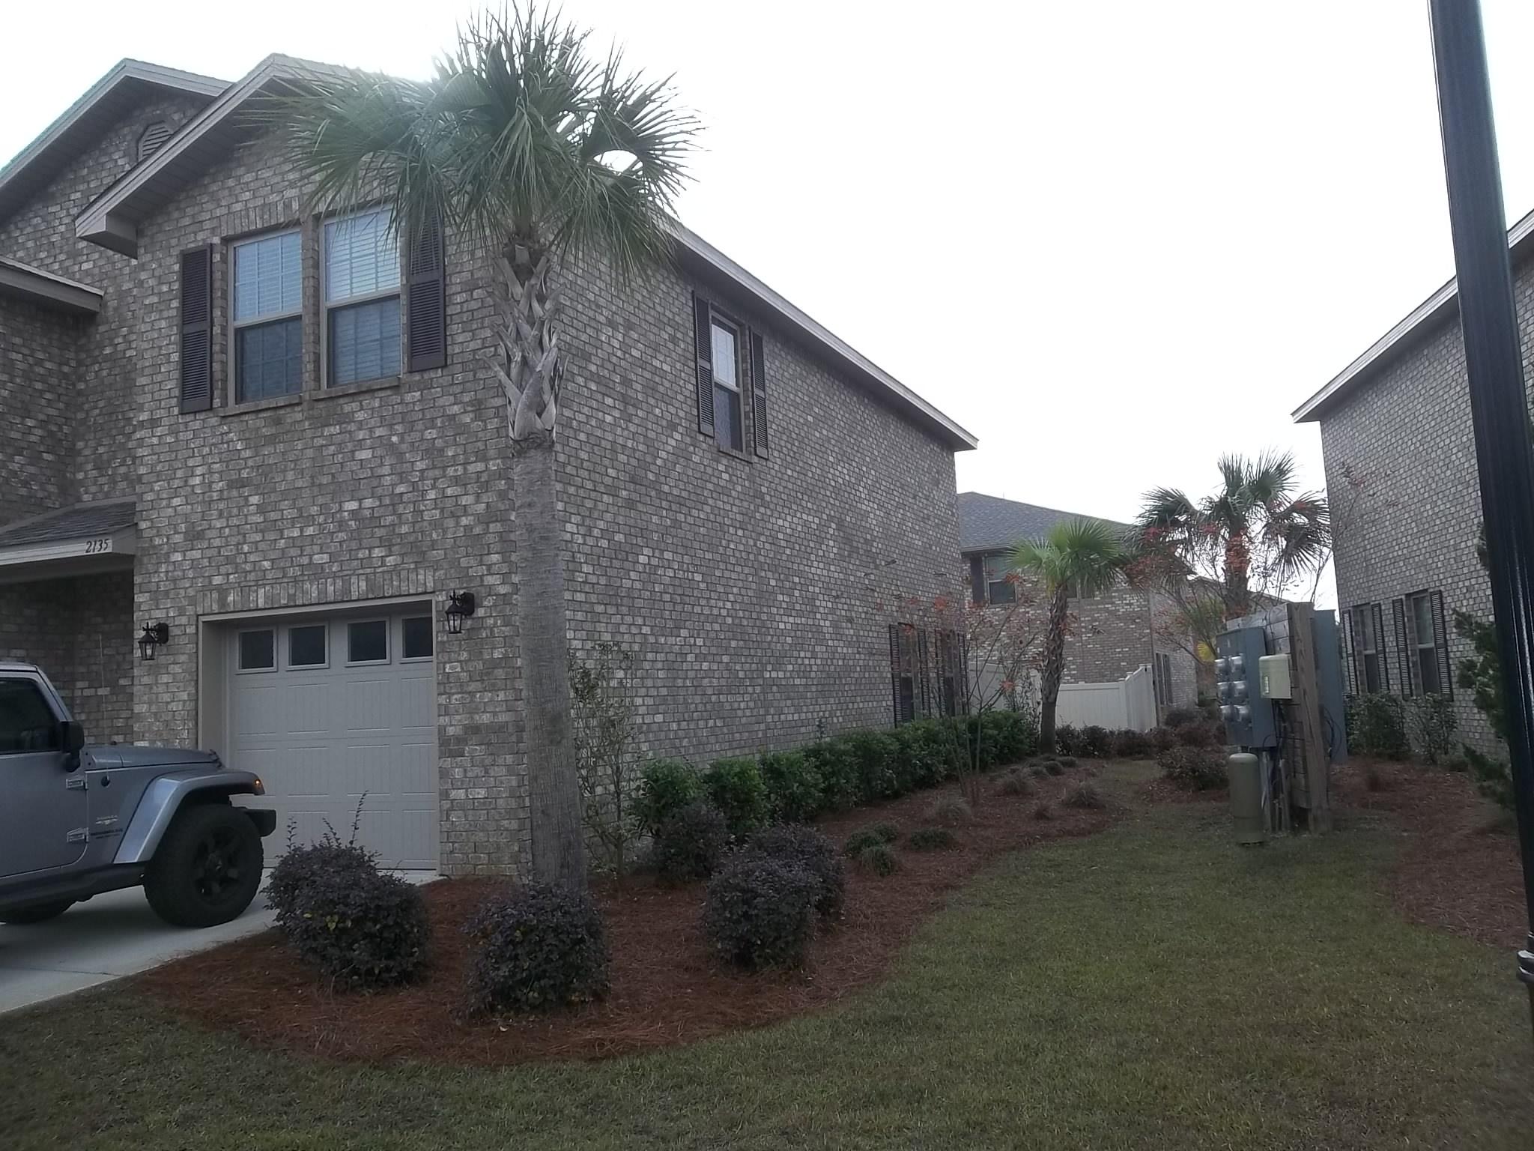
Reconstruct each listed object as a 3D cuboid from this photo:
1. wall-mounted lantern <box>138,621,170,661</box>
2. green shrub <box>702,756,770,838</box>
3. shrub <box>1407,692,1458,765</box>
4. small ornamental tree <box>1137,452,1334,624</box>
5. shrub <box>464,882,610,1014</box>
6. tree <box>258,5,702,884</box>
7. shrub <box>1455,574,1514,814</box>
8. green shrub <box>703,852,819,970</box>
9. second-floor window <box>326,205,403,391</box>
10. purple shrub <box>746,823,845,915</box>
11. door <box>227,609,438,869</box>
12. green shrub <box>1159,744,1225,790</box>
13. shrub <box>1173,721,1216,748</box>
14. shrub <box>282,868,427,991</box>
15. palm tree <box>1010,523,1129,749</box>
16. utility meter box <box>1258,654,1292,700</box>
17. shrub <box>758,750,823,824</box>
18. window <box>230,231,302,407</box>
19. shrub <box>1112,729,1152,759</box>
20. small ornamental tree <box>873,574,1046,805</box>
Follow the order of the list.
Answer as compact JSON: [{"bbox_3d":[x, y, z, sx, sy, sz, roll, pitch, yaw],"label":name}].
[{"bbox_3d":[-5.290,0.574,10.301,0.150,0.330,0.235,-5,-6,23],"label":"wall-mounted lantern"},{"bbox_3d":[-0.270,2.063,11.167,0.680,0.663,0.680,-3,-6,-2],"label":"green shrub"},{"bbox_3d":[8.616,1.972,15.502,0.667,0.916,0.667,-4,-6,9],"label":"shrub"},{"bbox_3d":[8.871,0.445,22.017,3.700,5.550,3.600,-5,-6,22],"label":"small ornamental tree"},{"bbox_3d":[-1.096,1.763,5.724,0.660,0.528,0.660,-2,-6,-11],"label":"shrub"},{"bbox_3d":[-1.874,-0.892,8.101,2.960,6.170,2.820,-1,-6,-13],"label":"tree"},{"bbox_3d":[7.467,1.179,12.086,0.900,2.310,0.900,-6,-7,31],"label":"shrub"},{"bbox_3d":[-0.033,1.799,6.481,0.629,0.636,0.629,-3,-6,-1],"label":"green shrub"},{"bbox_3d":[-3.348,-2.312,9.960,0.900,1.500,0.100,-5,-6,23],"label":"second-floor window"},{"bbox_3d":[0.196,1.911,7.723,0.640,0.542,0.640,-3,-6,1],"label":"purple shrub"},{"bbox_3d":[-3.597,1.391,10.044,2.440,2.070,0.080,-5,-6,23],"label":"door"},{"bbox_3d":[5.261,2.361,14.737,0.860,0.540,0.820,-5,-6,19],"label":"green shrub"},{"bbox_3d":[7.615,2.898,21.269,0.770,0.590,0.750,-5,-6,19],"label":"shrub"},{"bbox_3d":[-2.137,1.820,6.202,0.775,0.643,0.775,-1,-6,-19],"label":"shrub"},{"bbox_3d":[5.601,1.144,21.792,1.950,4.230,1.950,-4,-6,14],"label":"palm tree"},{"bbox_3d":[4.683,0.931,11.000,0.190,0.390,0.380,-4,-6,10],"label":"utility meter box"},{"bbox_3d":[0.235,2.115,12.082,0.700,0.700,0.700,-3,-6,1],"label":"shrub"},{"bbox_3d":[-4.338,-2.234,10.479,0.910,1.500,0.100,-5,-6,23],"label":"window"},{"bbox_3d":[6.564,3.014,21.561,0.720,0.520,0.700,-4,-6,16],"label":"shrub"},{"bbox_3d":[2.298,1.346,14.302,2.057,2.764,2.057,-4,-6,9],"label":"small ornamental tree"}]

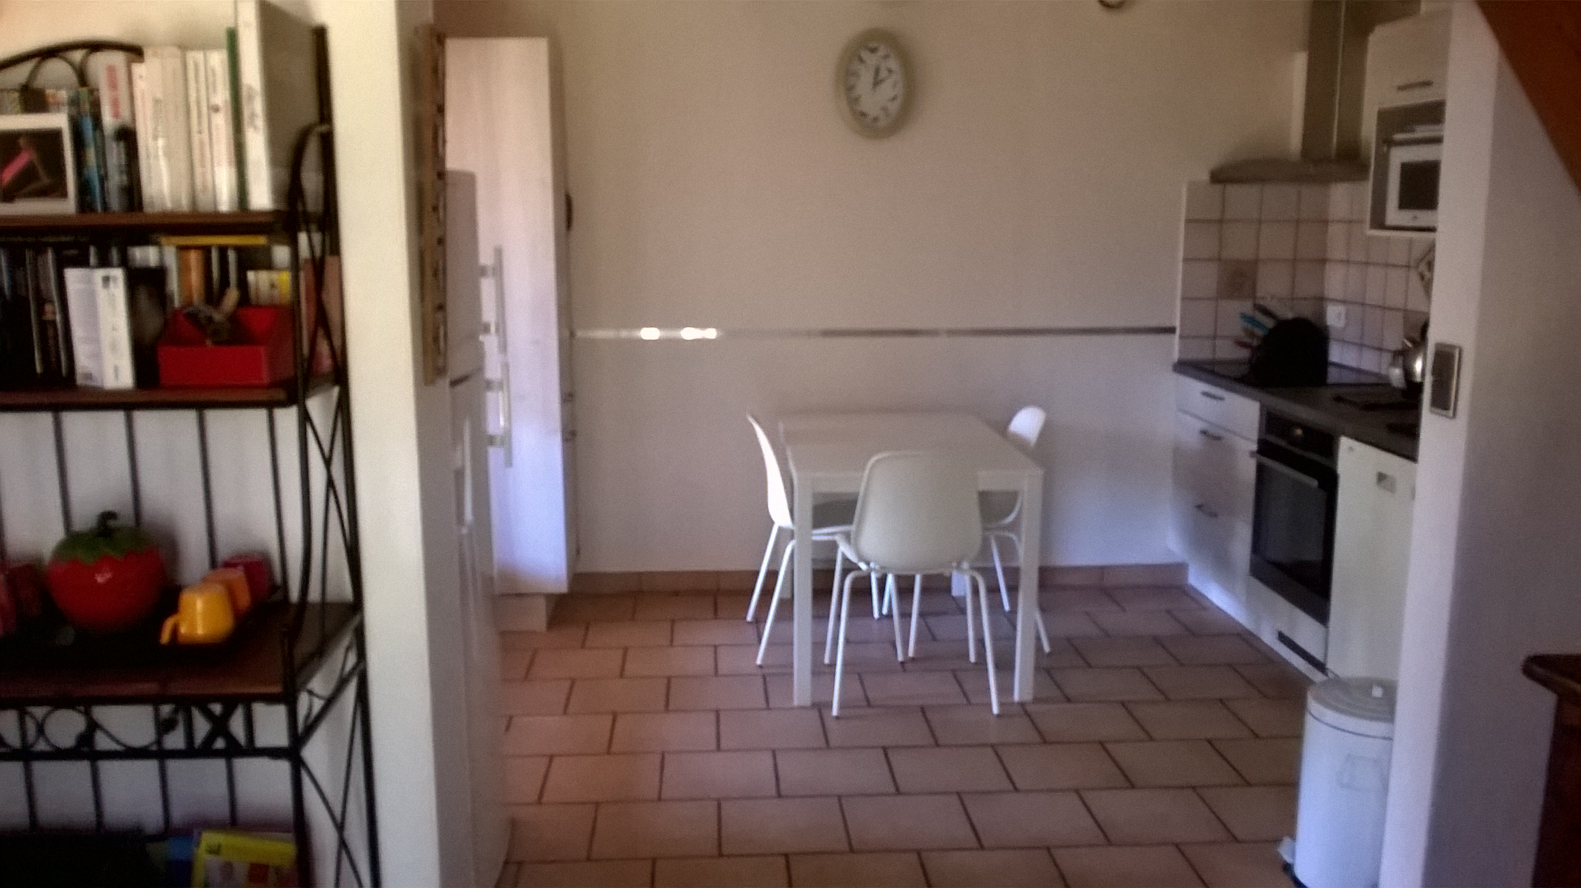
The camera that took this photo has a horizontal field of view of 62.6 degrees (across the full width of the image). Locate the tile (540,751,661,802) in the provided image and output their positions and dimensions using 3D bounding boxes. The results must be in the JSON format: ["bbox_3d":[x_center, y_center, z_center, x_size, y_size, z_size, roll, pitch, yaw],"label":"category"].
[{"bbox_3d":[-0.506,0.908,3.518,0.305,0.012,0.301,-1,10,-3],"label":"tile"}]

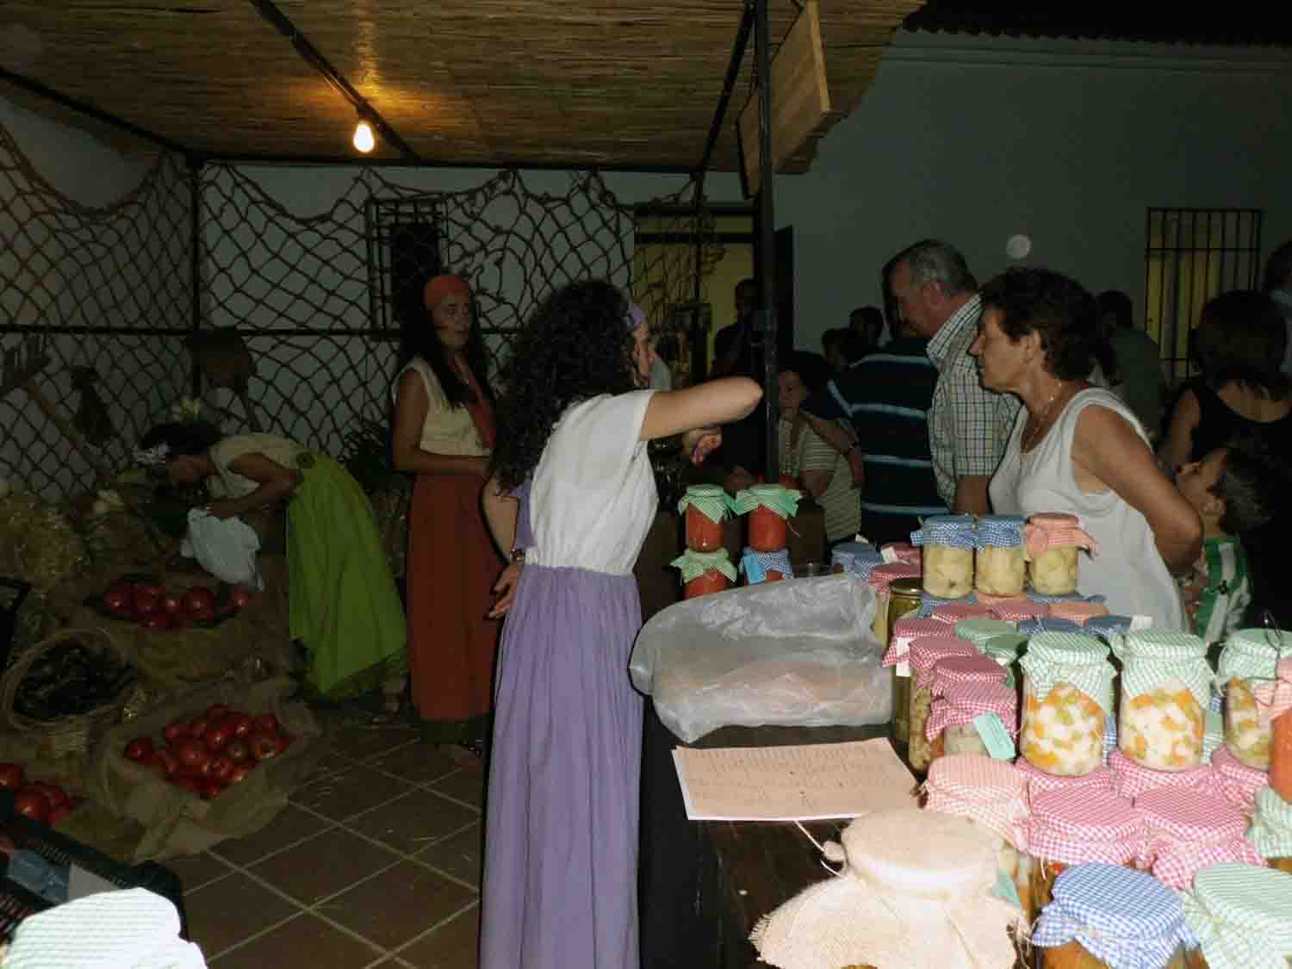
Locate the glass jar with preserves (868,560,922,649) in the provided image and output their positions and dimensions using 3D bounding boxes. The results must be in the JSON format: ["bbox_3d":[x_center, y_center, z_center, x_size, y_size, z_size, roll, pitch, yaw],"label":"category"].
[{"bbox_3d":[0.451,0.223,1.730,0.095,0.155,0.095,0,8,0],"label":"glass jar with preserves"}]

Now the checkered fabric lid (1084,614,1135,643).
[{"bbox_3d":[0.661,0.214,1.386,0.073,0.045,0.073,0,8,0],"label":"checkered fabric lid"}]

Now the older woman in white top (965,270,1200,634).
[{"bbox_3d":[0.866,0.318,1.989,0.430,1.520,0.460,-1,7,-3],"label":"older woman in white top"}]

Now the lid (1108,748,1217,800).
[{"bbox_3d":[0.490,0.279,0.920,0.096,0.048,0.096,0,8,0],"label":"lid"}]

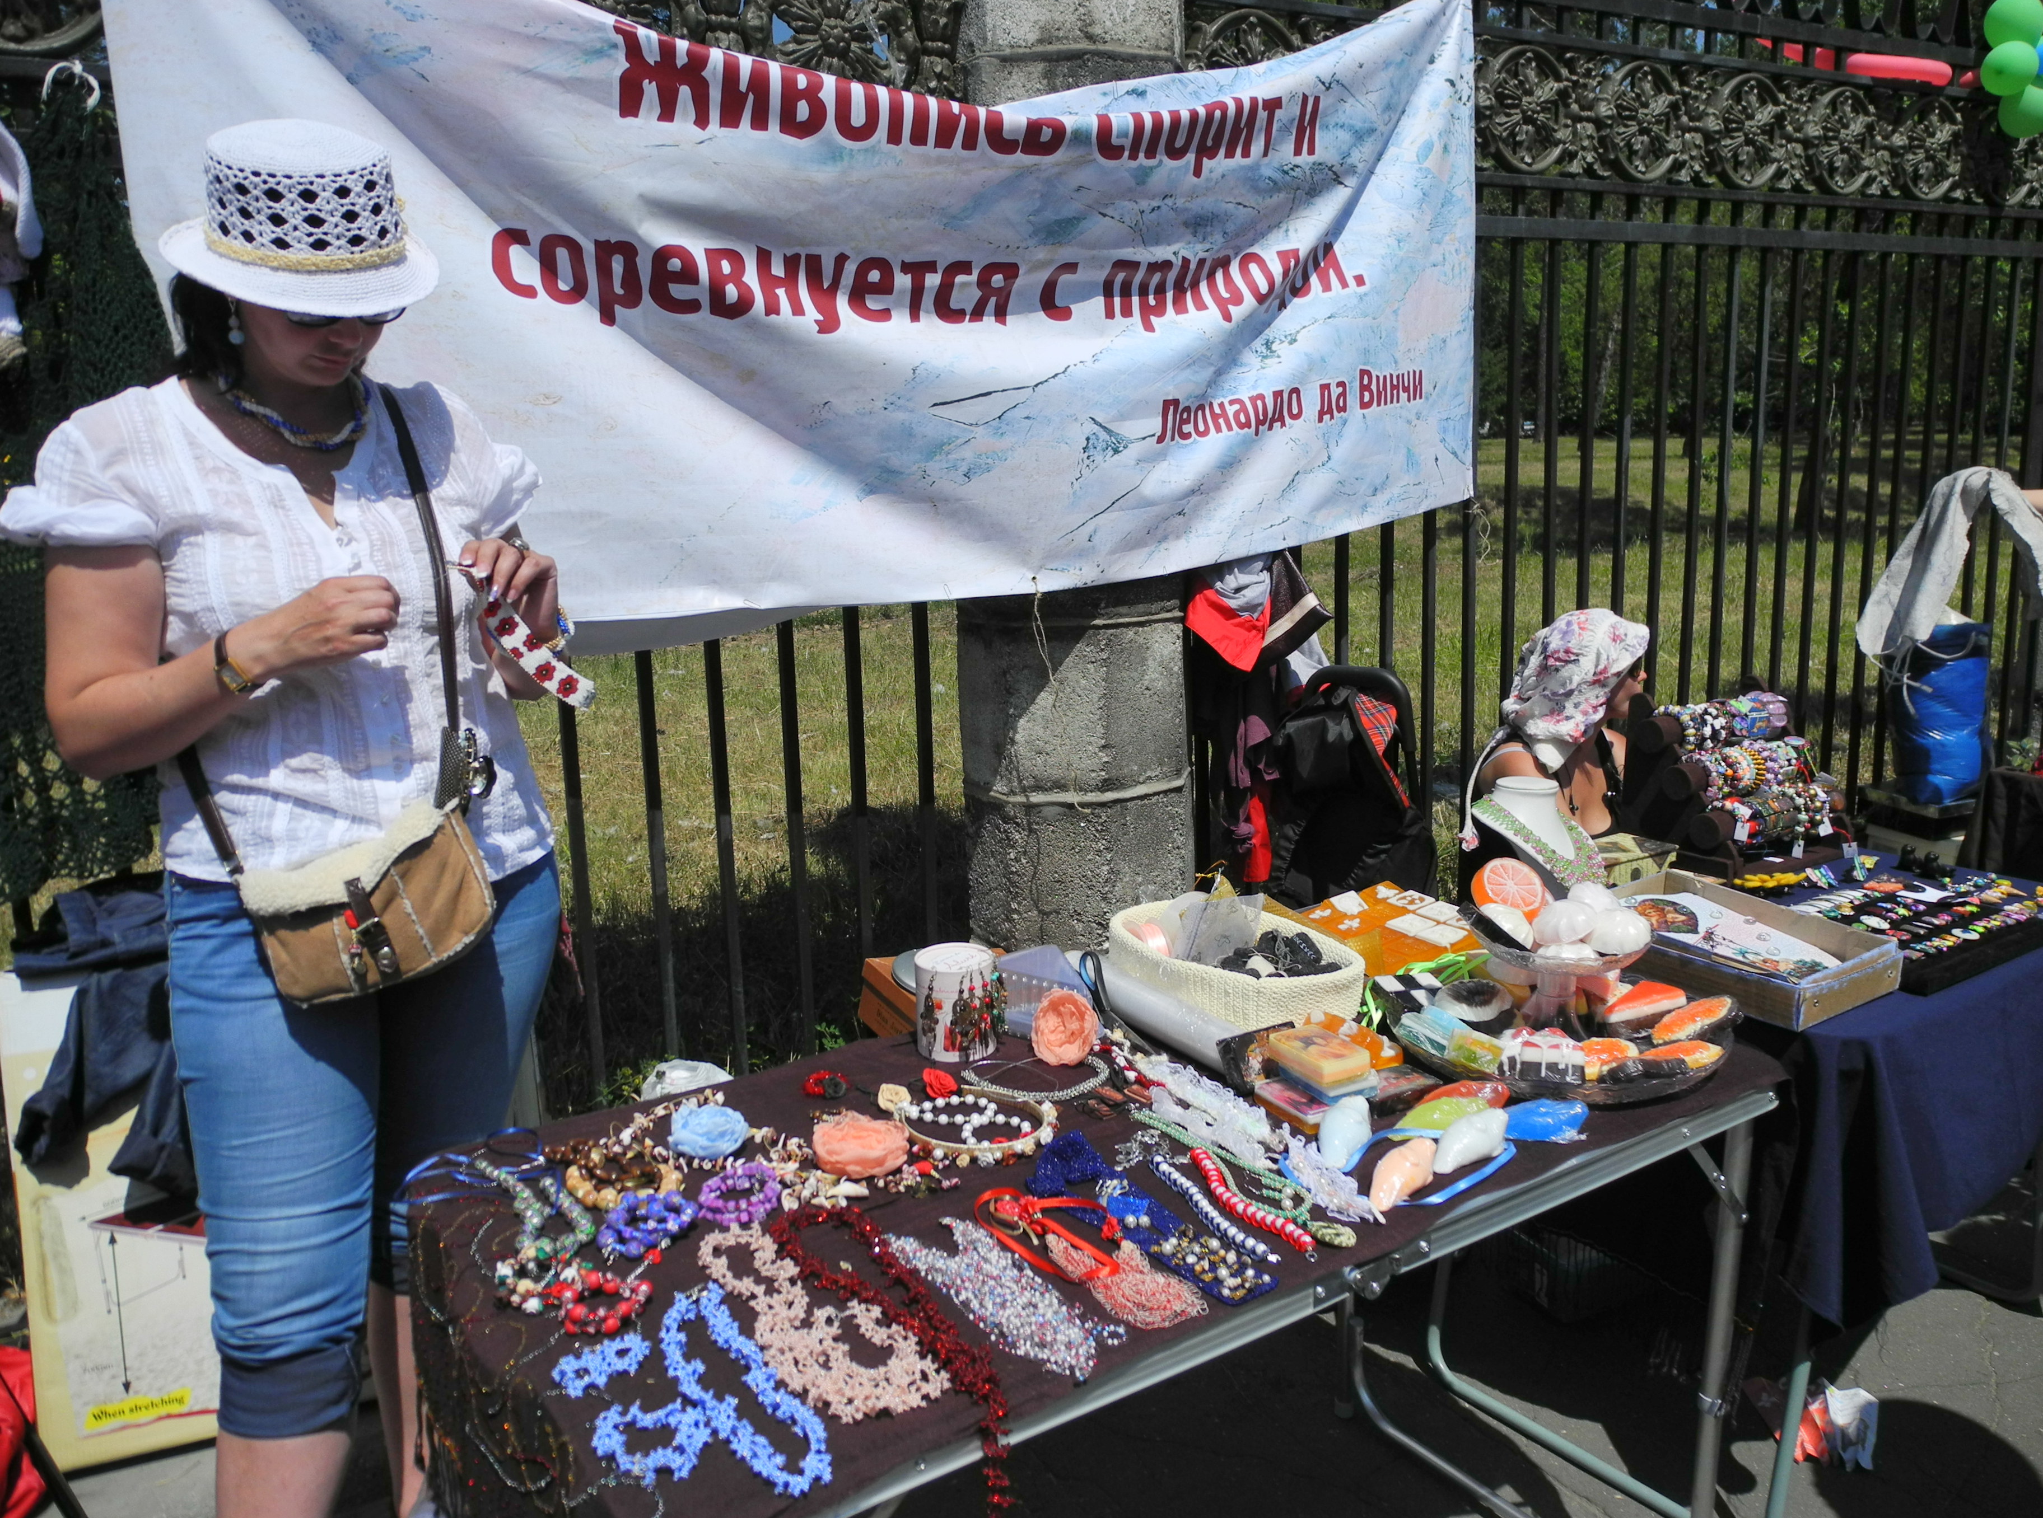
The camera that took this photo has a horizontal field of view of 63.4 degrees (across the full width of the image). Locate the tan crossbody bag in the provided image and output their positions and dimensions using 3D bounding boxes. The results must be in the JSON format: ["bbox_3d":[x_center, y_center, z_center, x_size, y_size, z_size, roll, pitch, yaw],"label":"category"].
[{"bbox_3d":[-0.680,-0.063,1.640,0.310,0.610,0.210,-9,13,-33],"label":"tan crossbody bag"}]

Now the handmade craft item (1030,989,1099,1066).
[{"bbox_3d":[0.047,0.290,1.785,0.074,0.085,0.050,-1,11,5],"label":"handmade craft item"}]

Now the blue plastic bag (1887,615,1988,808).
[{"bbox_3d":[2.192,-0.111,3.950,0.240,0.440,0.220,-8,12,-28],"label":"blue plastic bag"}]

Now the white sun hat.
[{"bbox_3d":[-0.704,-0.529,1.610,0.280,0.130,0.285,-10,43,-36],"label":"white sun hat"}]

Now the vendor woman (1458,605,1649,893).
[{"bbox_3d":[1.051,0.223,3.091,0.460,1.030,0.580,-11,14,-41],"label":"vendor woman"}]

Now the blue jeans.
[{"bbox_3d":[-0.723,0.390,1.800,0.390,0.610,0.330,-10,13,-37],"label":"blue jeans"}]

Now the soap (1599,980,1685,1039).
[{"bbox_3d":[0.659,0.268,1.749,0.105,0.042,0.058,-11,14,-39],"label":"soap"}]

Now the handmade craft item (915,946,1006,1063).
[{"bbox_3d":[-0.068,0.266,1.802,0.095,0.104,0.095,-2,11,0],"label":"handmade craft item"}]

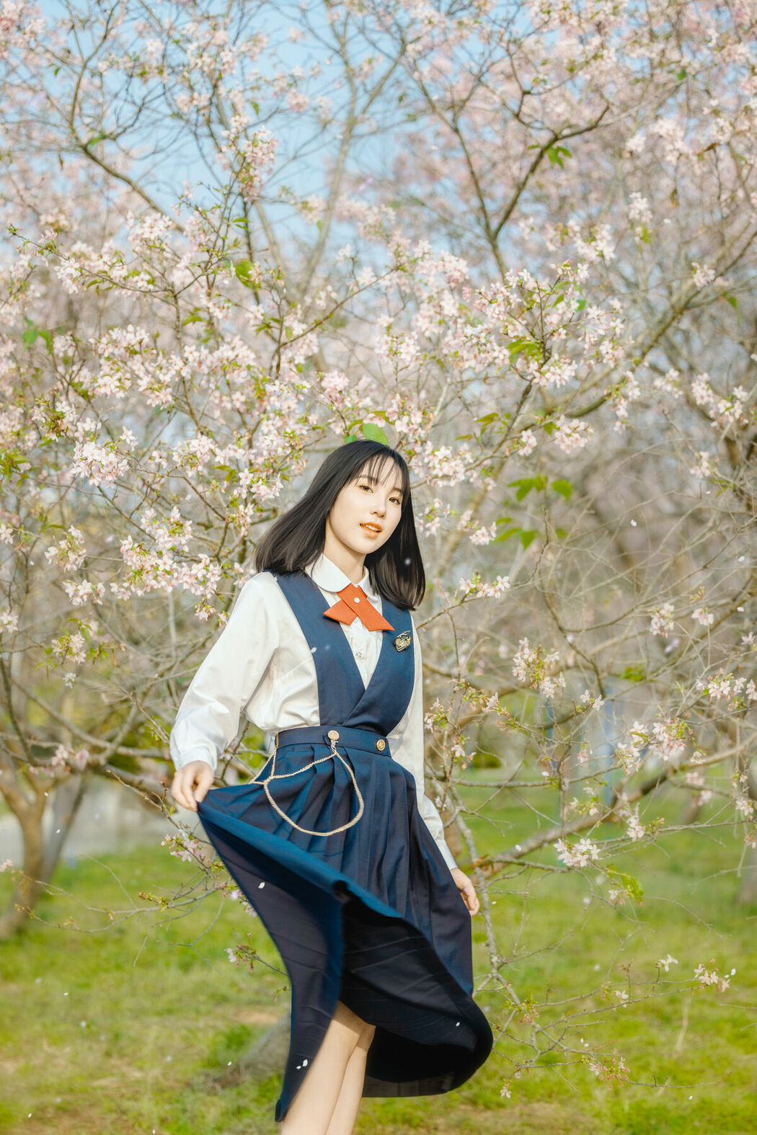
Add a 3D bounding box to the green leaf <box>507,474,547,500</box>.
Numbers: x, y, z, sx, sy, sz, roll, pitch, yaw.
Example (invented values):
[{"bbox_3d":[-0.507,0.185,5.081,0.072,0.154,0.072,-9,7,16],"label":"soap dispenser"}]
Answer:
[{"bbox_3d":[0.363,-0.194,5.300,0.095,0.063,0.060,0,-3,0],"label":"green leaf"}]

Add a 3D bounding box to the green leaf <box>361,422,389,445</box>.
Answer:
[{"bbox_3d":[-0.008,-0.302,4.950,0.061,0.057,0.030,0,-3,0],"label":"green leaf"}]

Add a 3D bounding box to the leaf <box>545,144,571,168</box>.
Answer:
[{"bbox_3d":[0.472,-1.076,5.700,0.070,0.063,0.050,0,-3,0],"label":"leaf"}]

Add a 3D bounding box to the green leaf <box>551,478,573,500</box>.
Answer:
[{"bbox_3d":[0.446,-0.191,5.300,0.054,0.056,0.040,0,-3,0],"label":"green leaf"}]

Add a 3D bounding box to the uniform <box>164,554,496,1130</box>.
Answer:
[{"bbox_3d":[-0.095,0.546,4.400,0.600,1.140,0.450,1,-3,-28],"label":"uniform"}]

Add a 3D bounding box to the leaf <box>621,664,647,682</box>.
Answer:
[{"bbox_3d":[0.668,0.278,5.700,0.067,0.046,0.045,0,-3,0],"label":"leaf"}]

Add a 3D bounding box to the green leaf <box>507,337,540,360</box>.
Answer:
[{"bbox_3d":[0.339,-0.513,5.100,0.075,0.052,0.050,0,-3,0],"label":"green leaf"}]

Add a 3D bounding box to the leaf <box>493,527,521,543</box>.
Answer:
[{"bbox_3d":[0.311,-0.079,5.300,0.069,0.039,0.045,0,-3,0],"label":"leaf"}]

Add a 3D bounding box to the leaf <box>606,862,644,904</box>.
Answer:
[{"bbox_3d":[0.554,0.710,4.900,0.086,0.096,0.055,0,-3,0],"label":"leaf"}]

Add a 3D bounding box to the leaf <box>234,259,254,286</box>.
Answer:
[{"bbox_3d":[-0.326,-0.718,5.300,0.048,0.065,0.035,0,-3,0],"label":"leaf"}]

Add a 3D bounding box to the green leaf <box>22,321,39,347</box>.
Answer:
[{"bbox_3d":[-0.879,-0.591,5.500,0.040,0.067,0.030,0,-3,0],"label":"green leaf"}]

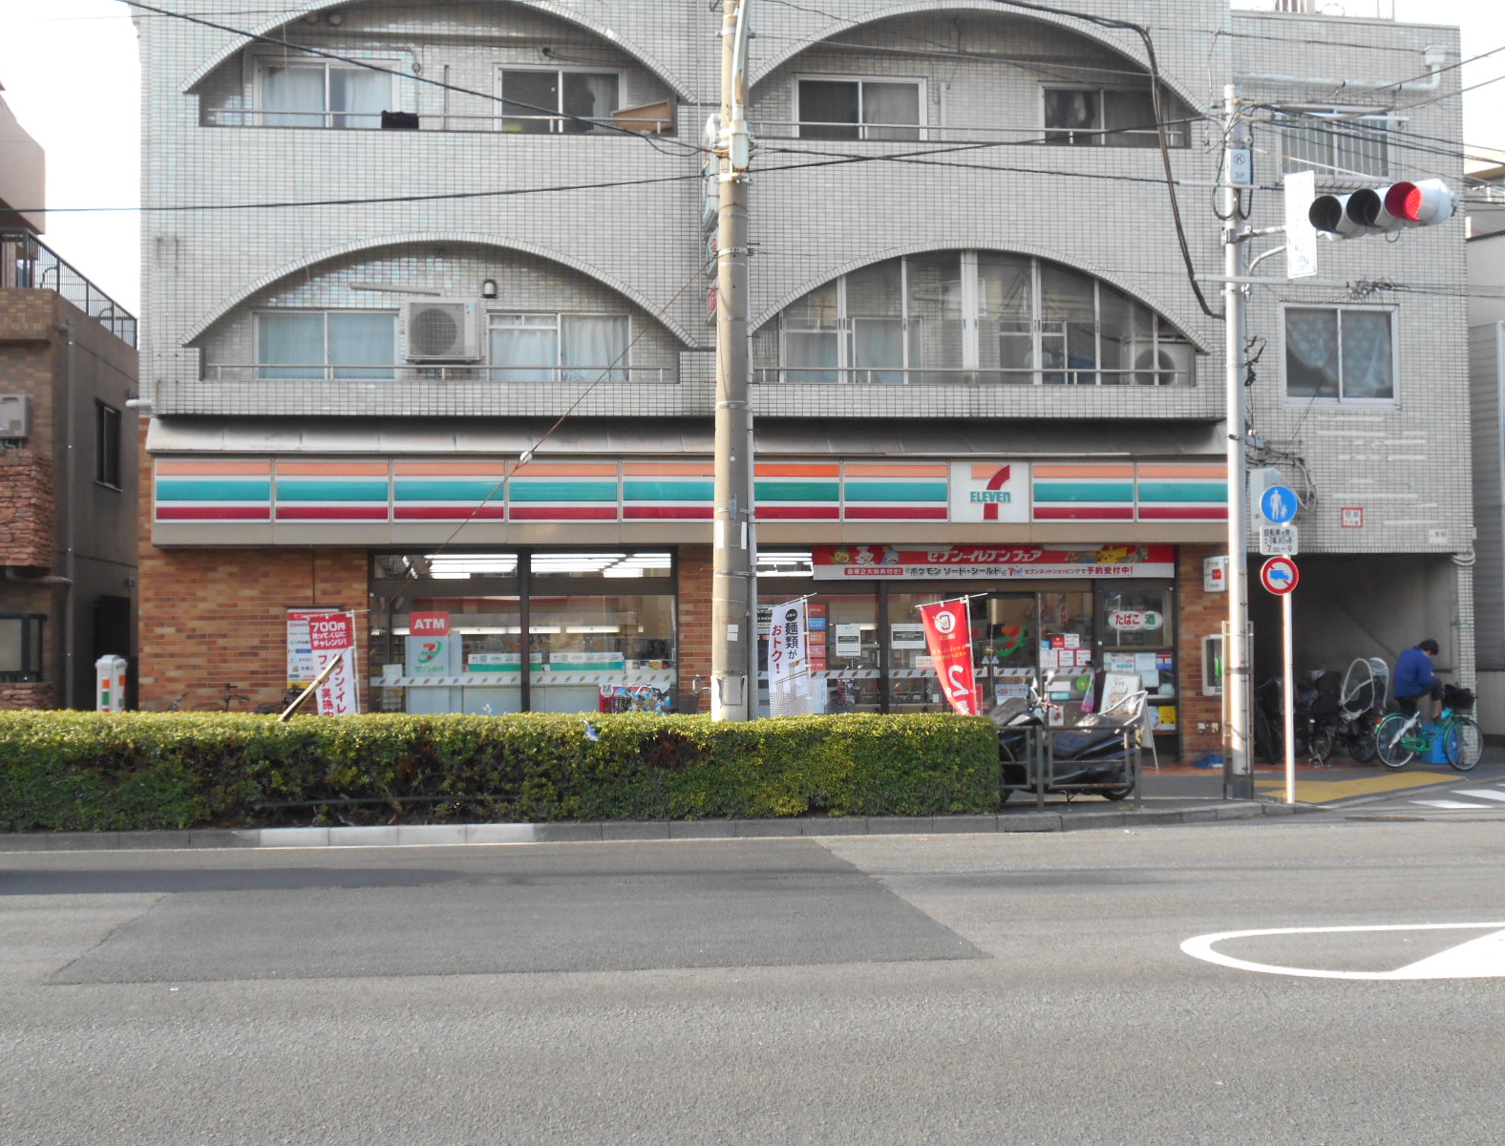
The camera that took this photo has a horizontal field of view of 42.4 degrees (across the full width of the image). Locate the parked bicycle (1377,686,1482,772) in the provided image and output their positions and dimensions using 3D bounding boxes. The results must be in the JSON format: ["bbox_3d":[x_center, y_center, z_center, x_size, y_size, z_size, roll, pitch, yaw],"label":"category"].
[{"bbox_3d":[8.400,1.913,24.121,1.800,1.080,0.550,0,-2,-22],"label":"parked bicycle"}]

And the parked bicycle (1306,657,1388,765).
[{"bbox_3d":[7.698,1.774,25.228,1.600,1.400,0.600,2,-3,-44],"label":"parked bicycle"}]

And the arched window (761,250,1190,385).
[{"bbox_3d":[2.629,-3.010,23.198,5.420,1.600,0.350,0,-2,-7],"label":"arched window"}]

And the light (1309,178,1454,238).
[{"bbox_3d":[5.815,-3.394,18.048,0.500,0.390,1.260,1,-3,-40],"label":"light"}]

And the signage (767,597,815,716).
[{"bbox_3d":[0.403,1.118,20.266,0.520,1.750,0.150,-1,-2,3],"label":"signage"}]

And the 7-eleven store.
[{"bbox_3d":[-0.789,0.591,24.408,12.660,3.750,5.000,0,-2,-7],"label":"7-eleven store"}]

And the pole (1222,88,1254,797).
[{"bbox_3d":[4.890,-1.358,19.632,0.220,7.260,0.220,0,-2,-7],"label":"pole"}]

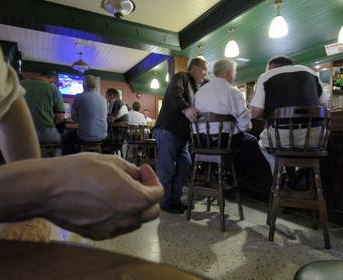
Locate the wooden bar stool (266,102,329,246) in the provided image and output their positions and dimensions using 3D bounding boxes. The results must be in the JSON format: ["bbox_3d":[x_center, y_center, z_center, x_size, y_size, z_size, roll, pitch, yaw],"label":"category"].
[{"bbox_3d":[1.068,0.288,1.927,0.460,1.110,0.460,0,3,17],"label":"wooden bar stool"}]

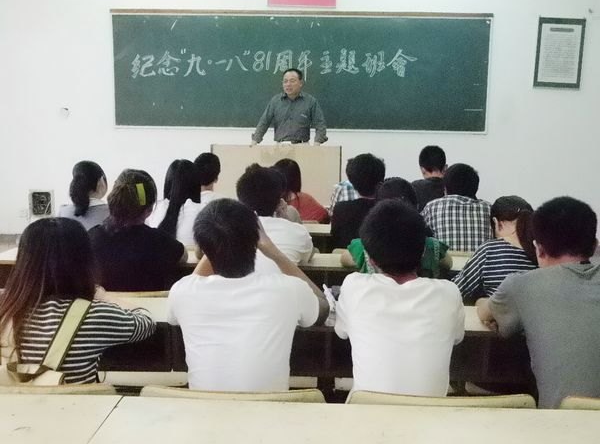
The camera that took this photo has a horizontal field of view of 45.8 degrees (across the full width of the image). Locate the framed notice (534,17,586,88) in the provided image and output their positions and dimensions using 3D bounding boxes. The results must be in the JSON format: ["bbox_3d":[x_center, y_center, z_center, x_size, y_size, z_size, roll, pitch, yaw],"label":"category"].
[{"bbox_3d":[2.637,-1.706,7.187,0.465,0.681,0.030,1,9,1],"label":"framed notice"}]

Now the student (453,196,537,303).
[{"bbox_3d":[0.854,0.445,3.204,0.480,1.159,0.780,-1,9,-11],"label":"student"}]

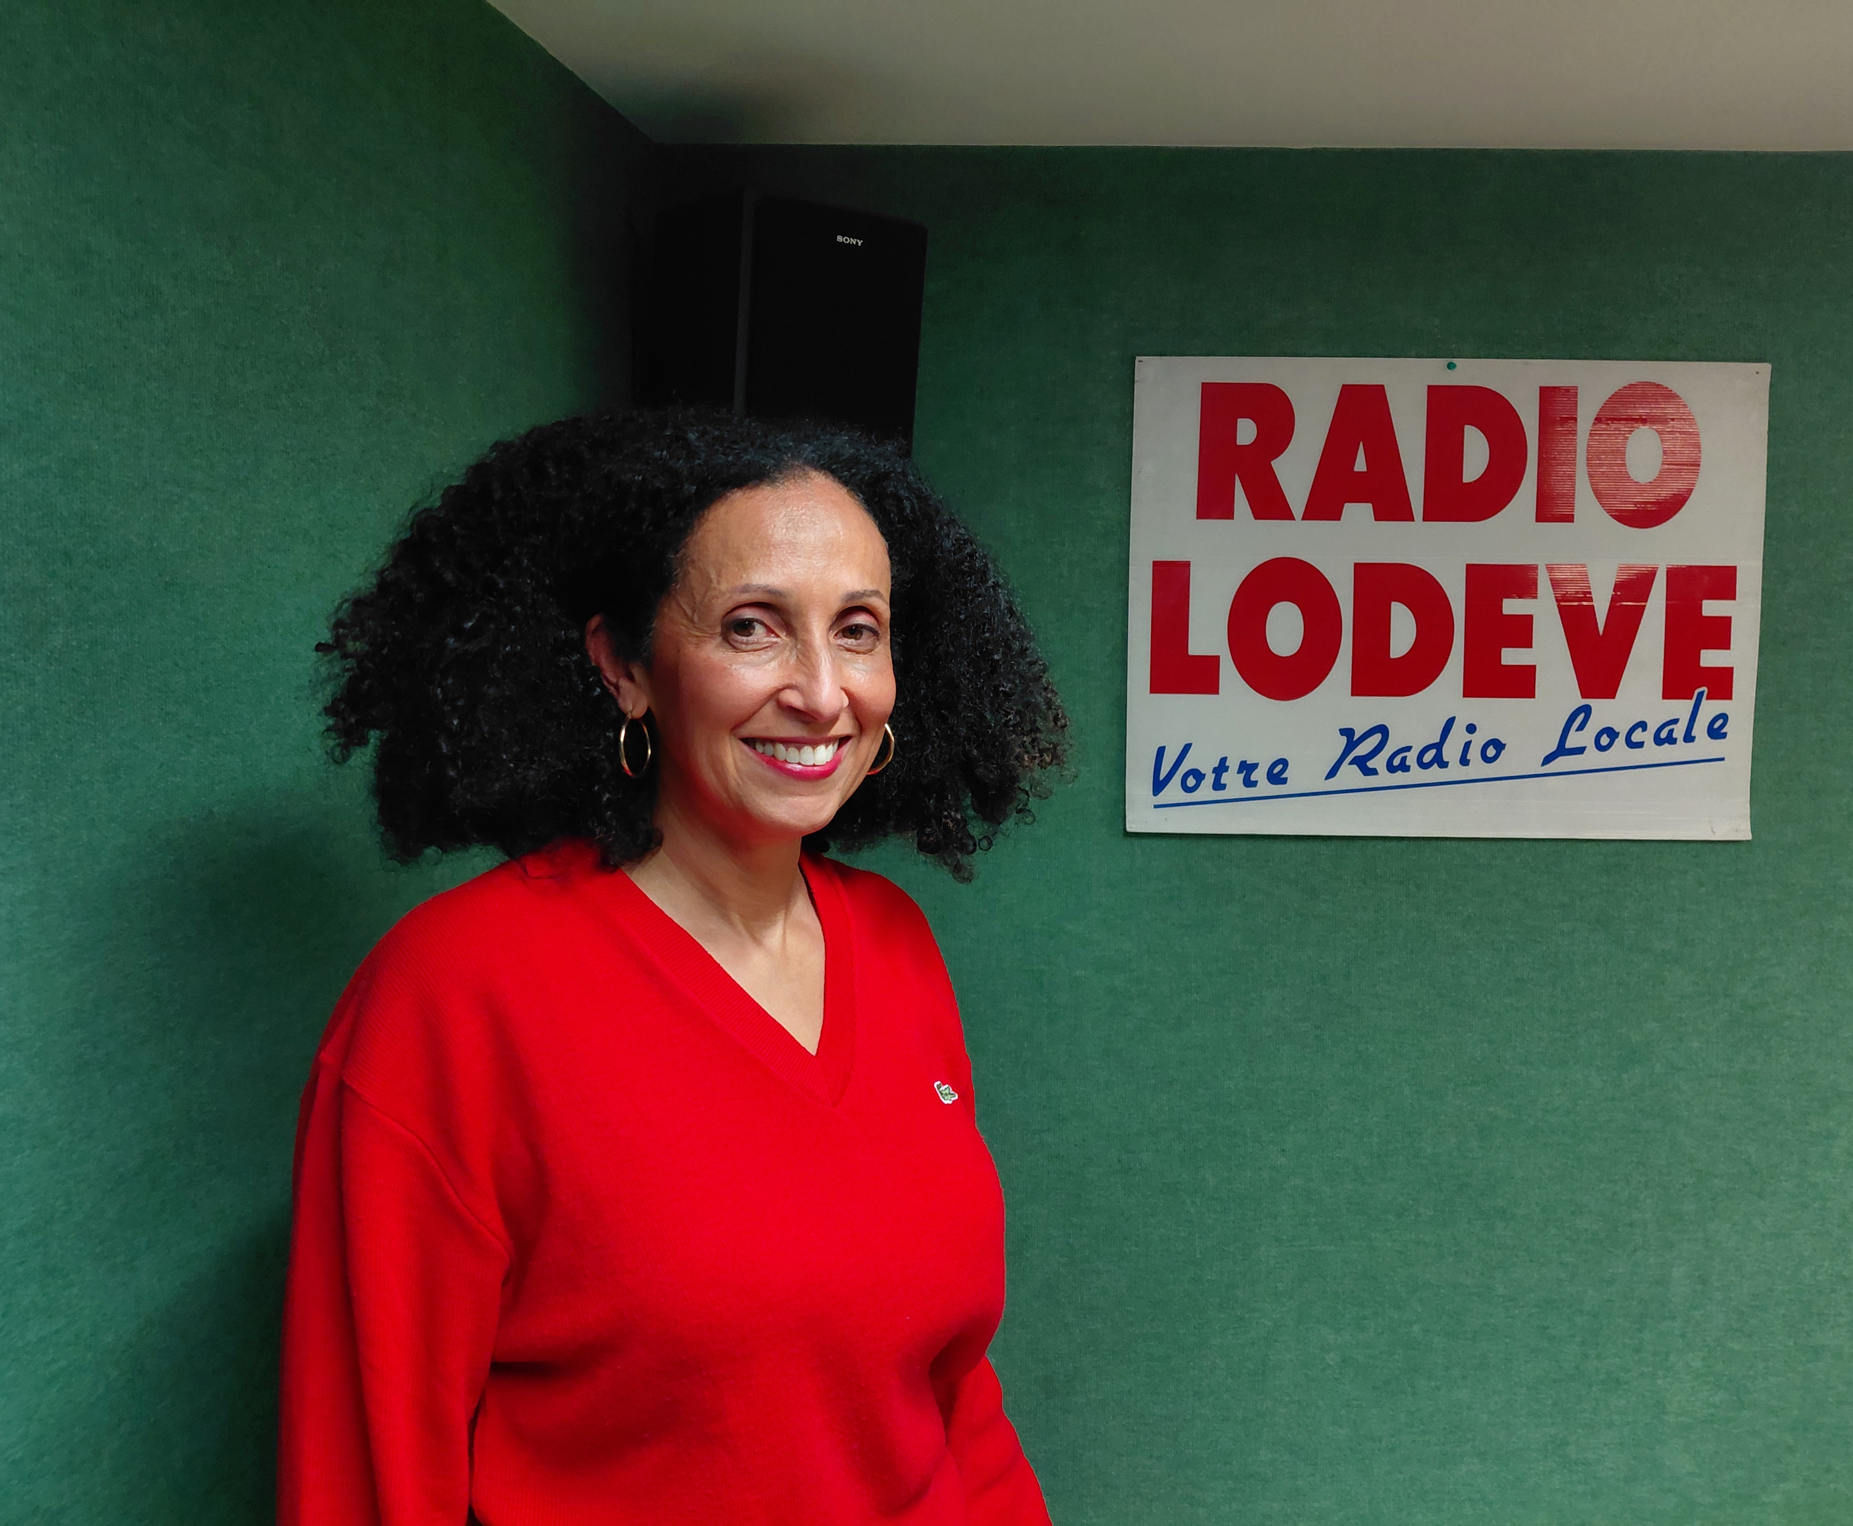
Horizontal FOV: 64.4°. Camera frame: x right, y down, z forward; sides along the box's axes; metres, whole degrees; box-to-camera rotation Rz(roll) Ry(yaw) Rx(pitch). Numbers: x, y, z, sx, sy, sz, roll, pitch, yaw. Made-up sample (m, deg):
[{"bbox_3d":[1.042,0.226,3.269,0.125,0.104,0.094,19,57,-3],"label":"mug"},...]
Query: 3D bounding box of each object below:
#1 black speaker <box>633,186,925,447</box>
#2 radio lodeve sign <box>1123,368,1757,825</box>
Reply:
[{"bbox_3d":[-0.157,-0.427,1.627,0.220,0.335,0.227,-3,12,-34],"label":"black speaker"},{"bbox_3d":[0.661,-0.206,1.866,0.800,0.600,0.010,1,3,0],"label":"radio lodeve sign"}]

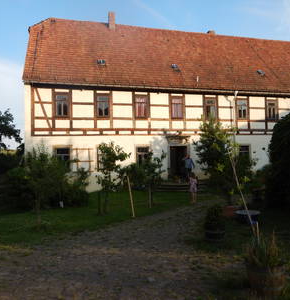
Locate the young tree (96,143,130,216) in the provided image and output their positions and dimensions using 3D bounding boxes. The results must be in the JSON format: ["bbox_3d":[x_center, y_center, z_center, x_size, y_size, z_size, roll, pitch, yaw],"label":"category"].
[{"bbox_3d":[-1.149,1.007,9.800,1.150,2.550,1.150,-1,-2,-15],"label":"young tree"}]

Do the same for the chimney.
[{"bbox_3d":[-2.474,-9.598,20.600,0.460,1.380,0.480,-1,-2,-15],"label":"chimney"}]

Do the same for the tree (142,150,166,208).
[{"bbox_3d":[0.334,1.160,10.900,0.900,2.250,0.900,-1,-2,0],"label":"tree"}]

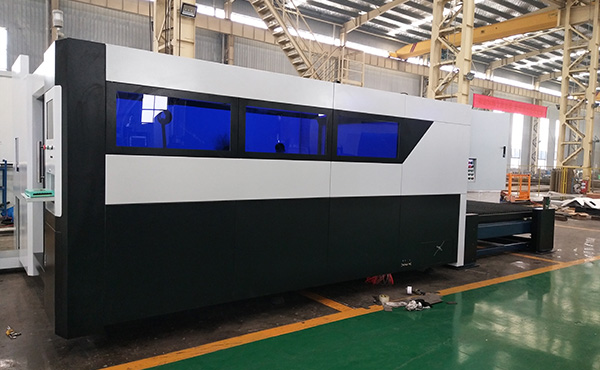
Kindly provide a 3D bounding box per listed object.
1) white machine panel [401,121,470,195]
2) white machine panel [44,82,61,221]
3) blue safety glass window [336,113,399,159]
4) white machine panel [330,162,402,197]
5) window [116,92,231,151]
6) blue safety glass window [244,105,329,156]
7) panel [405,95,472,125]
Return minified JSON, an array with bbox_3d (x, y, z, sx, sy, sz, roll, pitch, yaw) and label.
[{"bbox_3d":[1.948,-0.371,6.423,1.508,1.040,0.050,0,3,-36],"label":"white machine panel"},{"bbox_3d":[-2.147,-0.287,3.923,0.060,1.062,0.704,0,3,-36],"label":"white machine panel"},{"bbox_3d":[0.848,-0.571,5.598,1.028,0.454,0.030,0,3,-36],"label":"blue safety glass window"},{"bbox_3d":[0.843,-0.062,5.627,1.228,0.421,0.050,0,3,-36],"label":"white machine panel"},{"bbox_3d":[-1.128,-0.559,4.141,1.070,0.460,0.030,0,3,-36],"label":"window"},{"bbox_3d":[-0.134,-0.562,4.875,1.058,0.456,0.030,0,3,-36],"label":"blue safety glass window"},{"bbox_3d":[1.978,-1.042,6.403,1.490,0.288,0.050,0,3,-36],"label":"panel"}]

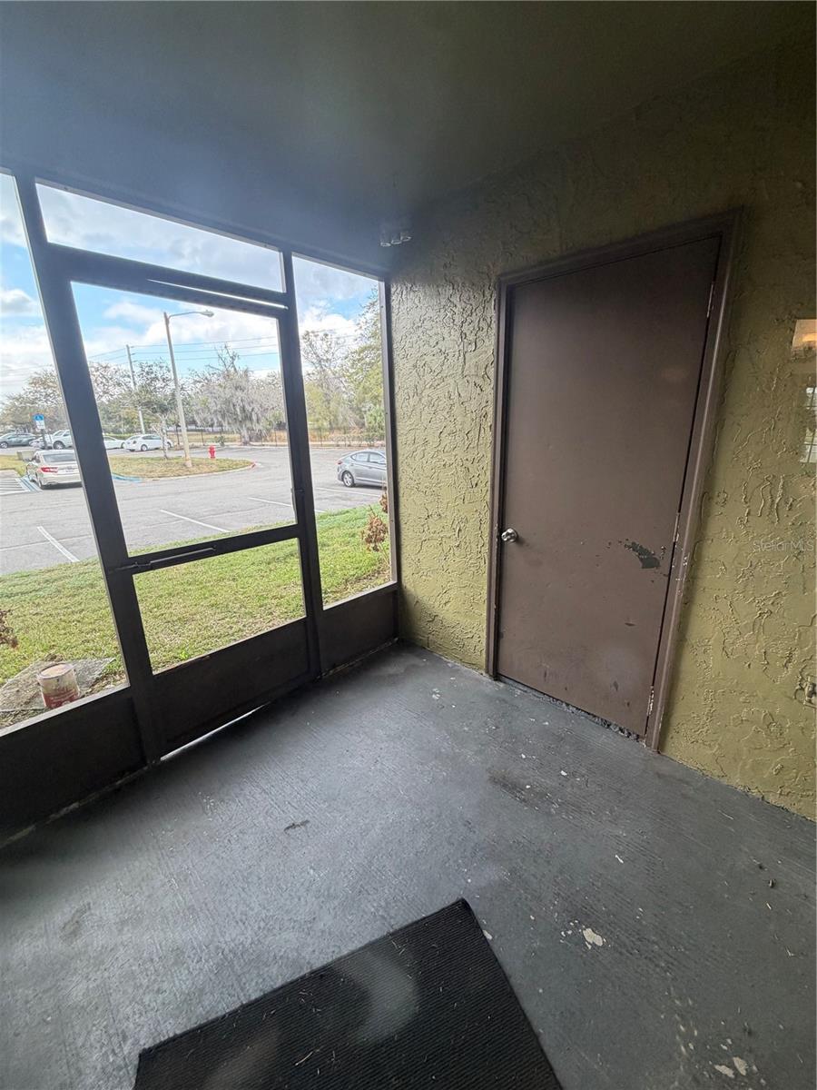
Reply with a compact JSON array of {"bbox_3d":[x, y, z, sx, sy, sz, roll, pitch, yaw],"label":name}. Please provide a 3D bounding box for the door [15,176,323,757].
[{"bbox_3d":[-0.884,-0.194,2.043,0.060,2.241,0.997,13,21,42],"label":"door"}]

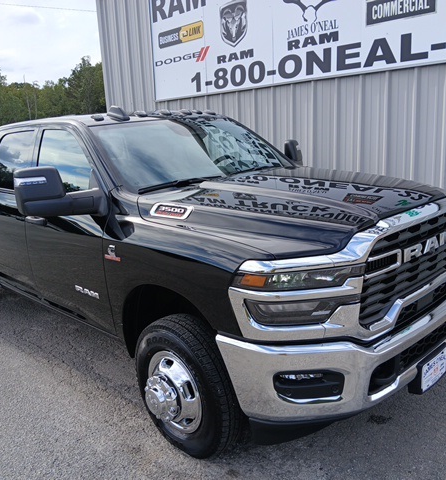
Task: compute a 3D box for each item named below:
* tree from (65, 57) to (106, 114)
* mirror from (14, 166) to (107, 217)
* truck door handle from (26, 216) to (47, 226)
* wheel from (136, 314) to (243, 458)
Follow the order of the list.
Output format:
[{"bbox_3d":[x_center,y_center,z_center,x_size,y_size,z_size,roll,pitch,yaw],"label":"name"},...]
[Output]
[{"bbox_3d":[-14.946,-13.537,51.237,6.000,11.300,6.000,-3,11,0],"label":"tree"},{"bbox_3d":[-1.013,-0.311,2.924,0.250,0.280,0.450,8,16,45],"label":"mirror"},{"bbox_3d":[-1.401,-0.139,3.597,0.250,0.055,0.070,8,16,45],"label":"truck door handle"},{"bbox_3d":[-0.236,0.850,2.788,0.800,0.800,0.320,8,16,45],"label":"wheel"}]

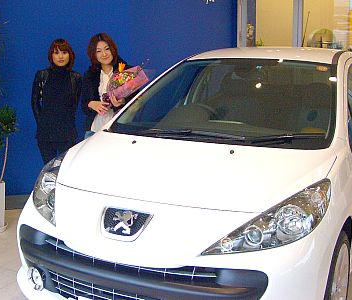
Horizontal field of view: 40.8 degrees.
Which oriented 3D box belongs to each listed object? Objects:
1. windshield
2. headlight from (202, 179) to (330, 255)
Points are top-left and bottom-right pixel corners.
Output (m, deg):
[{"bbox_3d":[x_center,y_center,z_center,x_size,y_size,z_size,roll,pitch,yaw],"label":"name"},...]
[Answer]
[{"bbox_3d":[0.342,-0.347,3.046,1.450,0.180,1.113,5,38,28],"label":"windshield"},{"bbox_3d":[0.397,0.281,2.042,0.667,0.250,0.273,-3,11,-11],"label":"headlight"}]

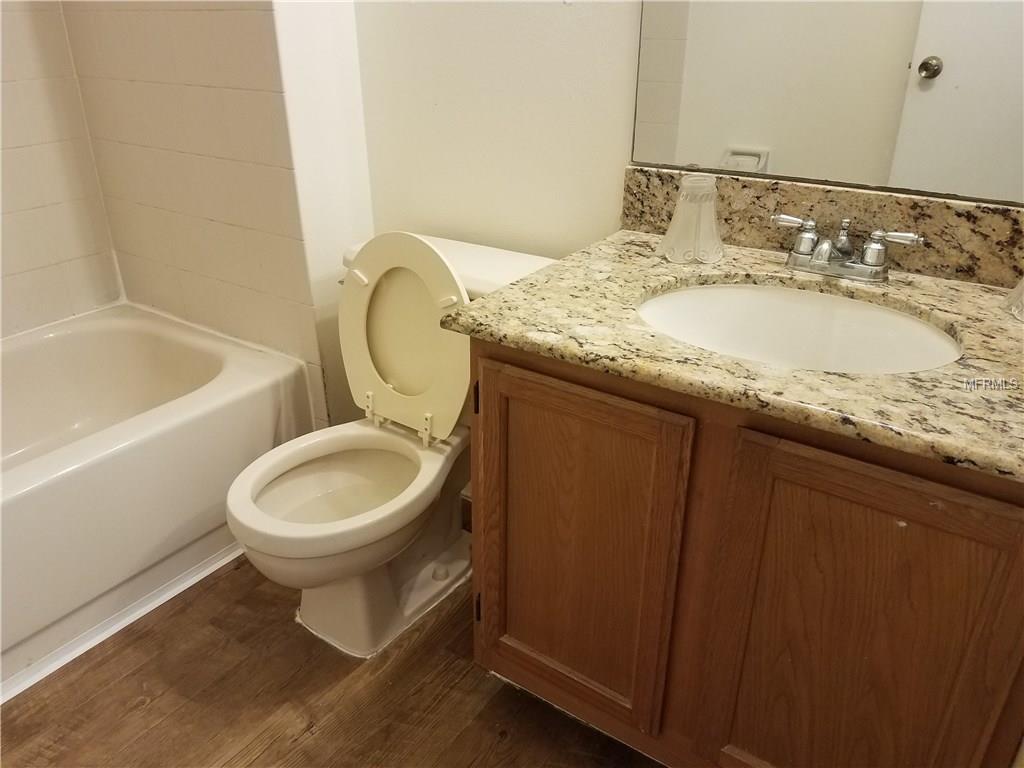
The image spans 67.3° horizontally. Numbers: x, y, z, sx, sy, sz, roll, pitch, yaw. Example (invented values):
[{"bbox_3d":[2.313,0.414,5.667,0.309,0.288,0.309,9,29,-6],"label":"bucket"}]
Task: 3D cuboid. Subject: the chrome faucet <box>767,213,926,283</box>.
[{"bbox_3d":[0.505,-0.208,1.199,0.235,0.082,0.130,16,30,30],"label":"chrome faucet"}]

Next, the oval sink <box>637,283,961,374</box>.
[{"bbox_3d":[0.384,-0.010,1.091,0.440,0.160,0.370,16,30,30],"label":"oval sink"}]

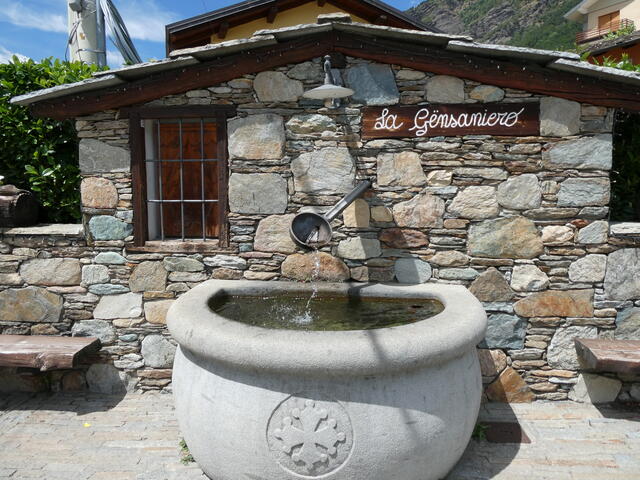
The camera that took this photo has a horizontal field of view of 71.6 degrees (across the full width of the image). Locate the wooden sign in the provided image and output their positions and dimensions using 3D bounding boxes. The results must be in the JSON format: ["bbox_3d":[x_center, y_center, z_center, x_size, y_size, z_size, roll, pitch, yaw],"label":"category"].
[{"bbox_3d":[0.930,-0.850,3.183,1.249,0.236,0.035,0,5,3],"label":"wooden sign"}]

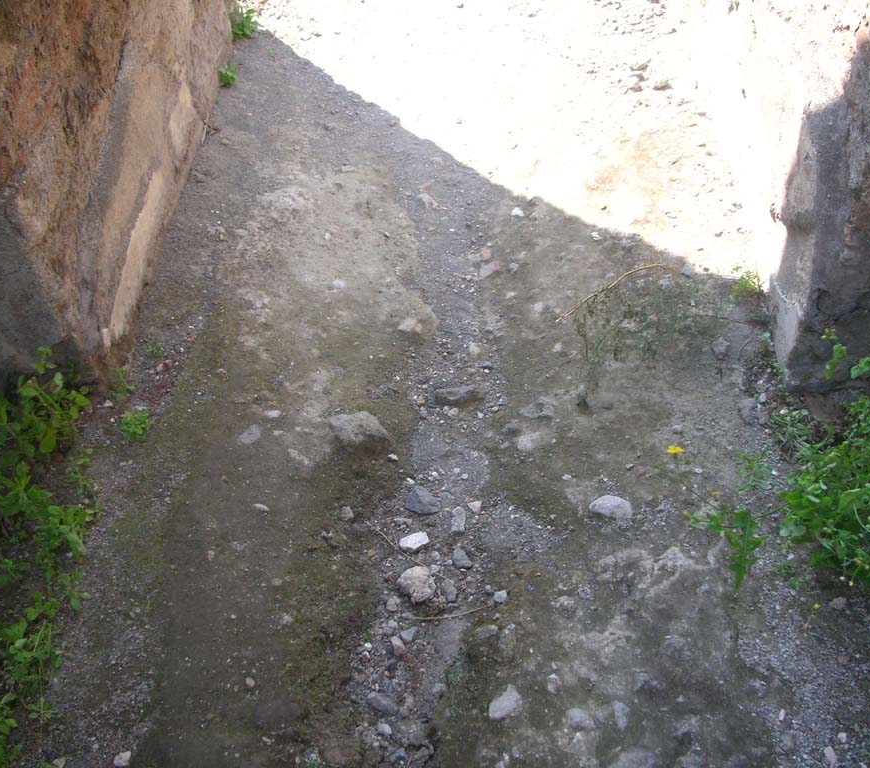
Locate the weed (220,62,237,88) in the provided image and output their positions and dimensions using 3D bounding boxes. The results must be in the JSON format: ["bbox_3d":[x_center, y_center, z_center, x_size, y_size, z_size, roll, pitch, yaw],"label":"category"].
[{"bbox_3d":[-0.624,-0.933,3.131,0.050,0.060,0.050,-2,46,0],"label":"weed"}]

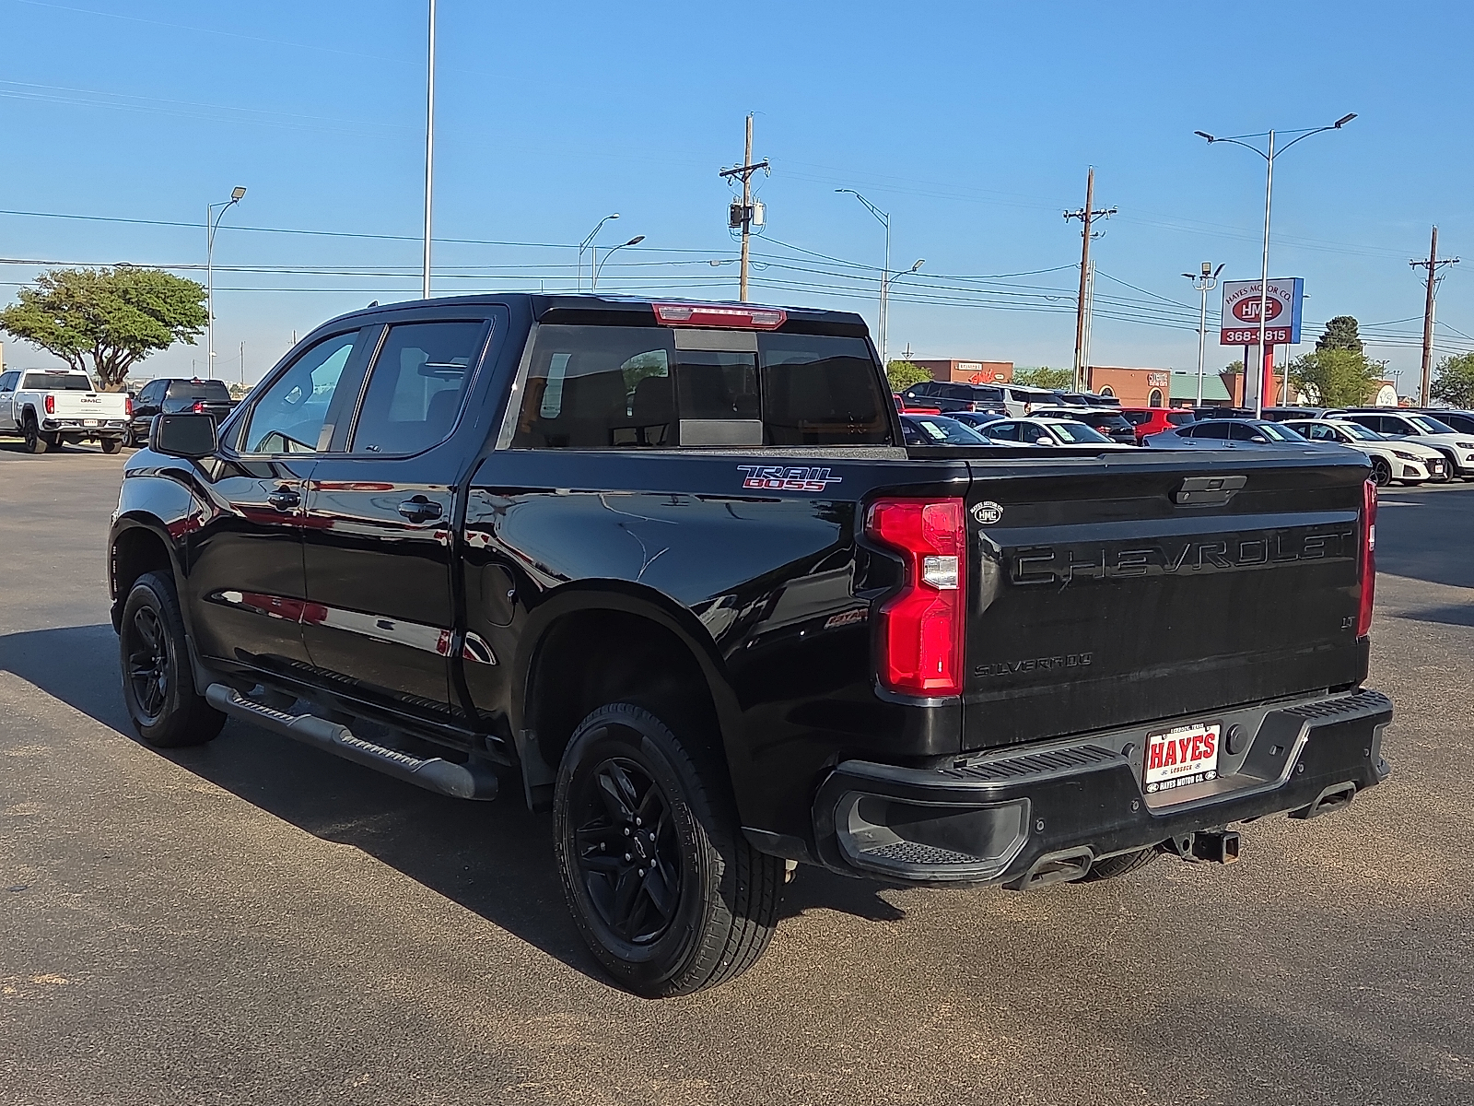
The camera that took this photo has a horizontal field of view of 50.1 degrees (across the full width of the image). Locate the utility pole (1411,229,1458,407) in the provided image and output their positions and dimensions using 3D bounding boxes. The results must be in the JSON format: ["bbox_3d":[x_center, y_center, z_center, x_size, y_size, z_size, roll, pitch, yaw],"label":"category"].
[{"bbox_3d":[34.378,-10.573,78.226,0.400,11.113,2.500,-3,6,-37],"label":"utility pole"}]

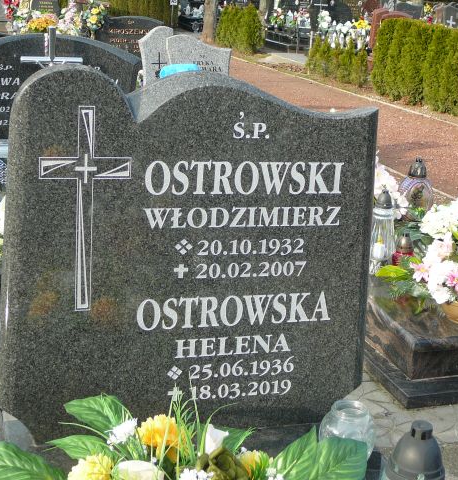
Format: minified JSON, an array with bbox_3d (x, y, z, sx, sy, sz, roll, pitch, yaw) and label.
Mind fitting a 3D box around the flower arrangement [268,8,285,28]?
[{"bbox_3d":[0.865,-4.034,16.500,0.330,0.360,0.300,3,16,2],"label":"flower arrangement"}]

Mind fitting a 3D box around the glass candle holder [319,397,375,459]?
[{"bbox_3d":[0.231,0.382,1.760,0.105,0.115,0.105,5,16,9],"label":"glass candle holder"}]

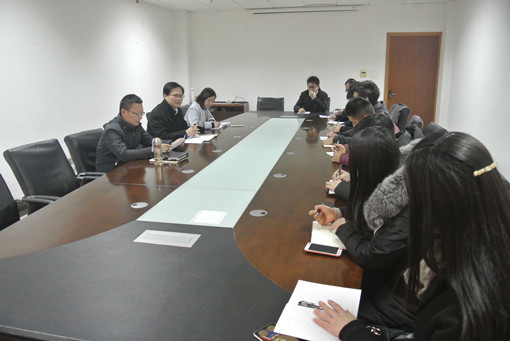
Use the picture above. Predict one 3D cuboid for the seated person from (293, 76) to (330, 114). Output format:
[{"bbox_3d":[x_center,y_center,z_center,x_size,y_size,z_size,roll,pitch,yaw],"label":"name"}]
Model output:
[{"bbox_3d":[1.025,-0.977,6.863,0.600,1.330,0.800,3,15,14],"label":"seated person"}]

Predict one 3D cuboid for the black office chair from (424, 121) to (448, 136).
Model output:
[{"bbox_3d":[1.251,0.100,3.331,0.620,0.970,0.600,3,15,12],"label":"black office chair"}]

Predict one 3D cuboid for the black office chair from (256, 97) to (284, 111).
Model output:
[{"bbox_3d":[0.264,-0.868,7.214,0.570,0.970,0.620,3,15,11],"label":"black office chair"}]

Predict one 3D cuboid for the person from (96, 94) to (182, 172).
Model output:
[{"bbox_3d":[-1.005,-0.021,3.410,0.780,1.280,0.570,4,15,17],"label":"person"}]

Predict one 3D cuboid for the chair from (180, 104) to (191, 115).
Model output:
[{"bbox_3d":[-0.748,-0.462,5.690,0.620,0.970,0.570,3,15,11],"label":"chair"}]

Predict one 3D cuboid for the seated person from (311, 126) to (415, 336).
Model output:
[{"bbox_3d":[0.600,0.427,1.677,0.750,1.200,0.560,4,16,17],"label":"seated person"}]

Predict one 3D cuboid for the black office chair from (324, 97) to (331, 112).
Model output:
[{"bbox_3d":[0.961,-0.677,6.243,0.600,0.970,0.620,3,15,12],"label":"black office chair"}]

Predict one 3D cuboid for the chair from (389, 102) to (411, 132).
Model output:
[{"bbox_3d":[1.556,-0.326,4.917,0.620,0.970,0.600,2,15,7],"label":"chair"}]

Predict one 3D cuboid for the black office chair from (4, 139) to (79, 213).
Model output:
[{"bbox_3d":[-1.349,0.278,2.888,0.620,0.970,0.570,3,15,11],"label":"black office chair"}]

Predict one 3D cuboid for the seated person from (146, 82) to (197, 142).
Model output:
[{"bbox_3d":[-0.877,-0.257,4.080,0.700,1.300,0.540,6,16,22],"label":"seated person"}]

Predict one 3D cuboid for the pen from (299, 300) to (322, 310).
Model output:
[{"bbox_3d":[0.198,0.414,1.155,0.140,0.012,0.013,7,17,27],"label":"pen"}]

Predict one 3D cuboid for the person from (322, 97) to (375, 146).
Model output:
[{"bbox_3d":[1.011,-0.054,3.469,0.750,1.200,0.560,3,15,12],"label":"person"}]

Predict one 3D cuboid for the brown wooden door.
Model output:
[{"bbox_3d":[2.782,-1.428,6.935,0.910,2.040,0.100,3,15,12],"label":"brown wooden door"}]

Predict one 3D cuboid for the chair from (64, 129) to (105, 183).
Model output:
[{"bbox_3d":[-1.238,0.141,3.408,0.620,0.970,0.570,3,15,11],"label":"chair"}]

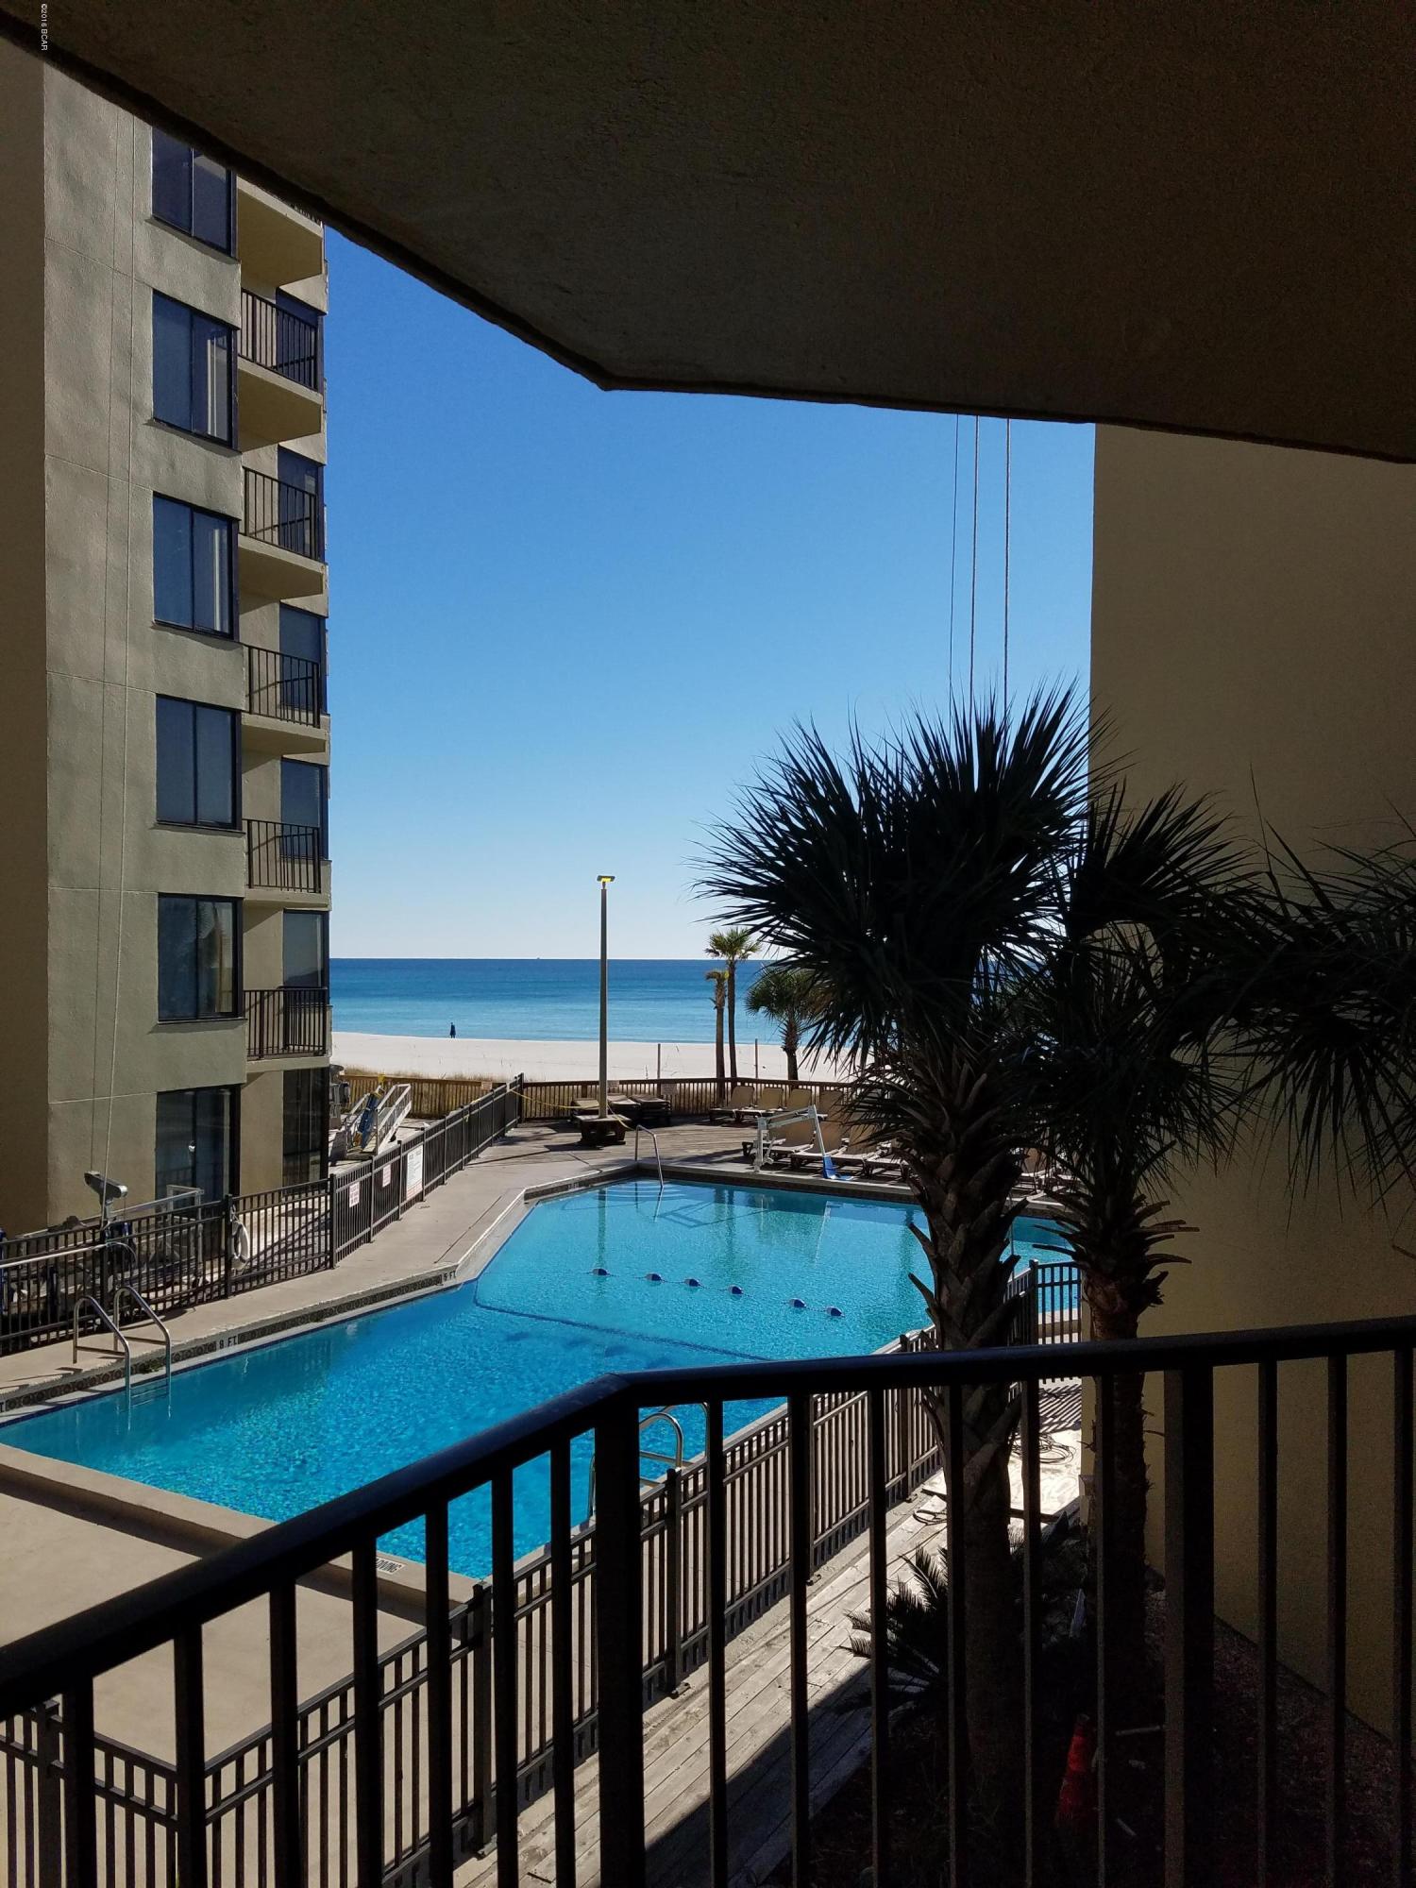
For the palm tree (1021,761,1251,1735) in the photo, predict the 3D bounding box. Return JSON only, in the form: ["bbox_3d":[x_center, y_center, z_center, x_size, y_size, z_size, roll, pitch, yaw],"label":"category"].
[{"bbox_3d":[2.450,1.740,8.150,1.500,5.300,1.500,0,-1,0],"label":"palm tree"}]

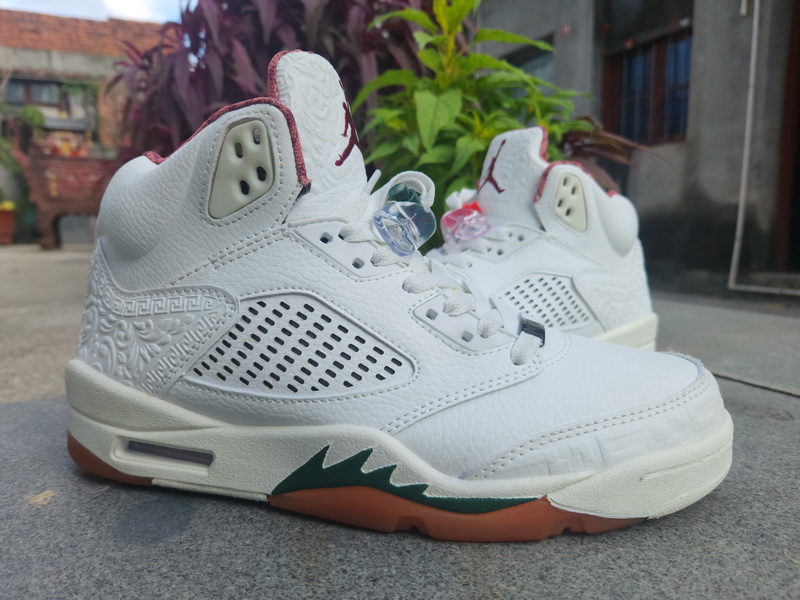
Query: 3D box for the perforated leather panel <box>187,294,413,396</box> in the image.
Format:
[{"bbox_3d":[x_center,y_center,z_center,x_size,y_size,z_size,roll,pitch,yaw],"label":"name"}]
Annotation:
[{"bbox_3d":[-0.041,0.018,0.213,0.091,0.042,0.011,1,8,4],"label":"perforated leather panel"}]

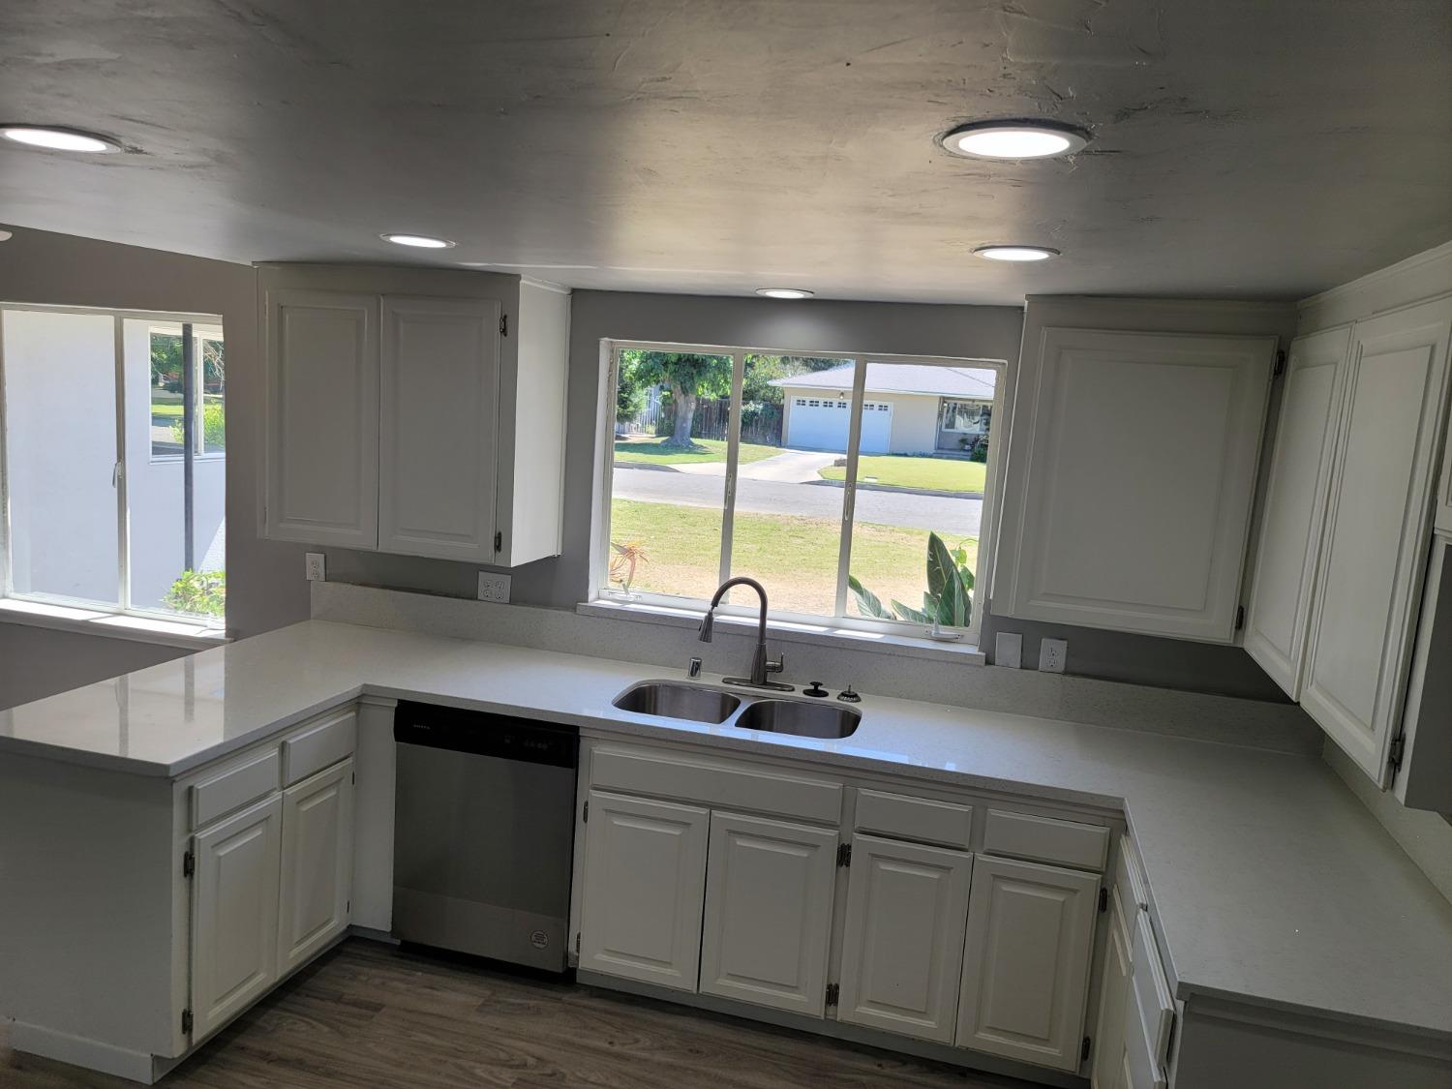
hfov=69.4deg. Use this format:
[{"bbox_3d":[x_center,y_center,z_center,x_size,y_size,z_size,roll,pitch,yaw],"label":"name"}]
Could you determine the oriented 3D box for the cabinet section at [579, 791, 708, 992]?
[{"bbox_3d":[-0.242,1.030,3.135,0.374,0.568,0.030,6,8,15],"label":"cabinet section"}]

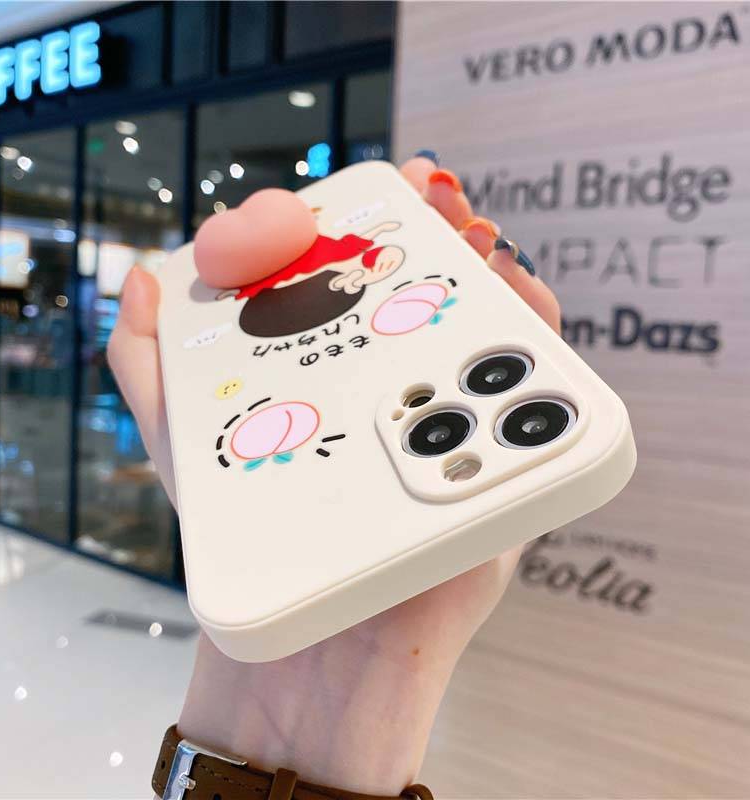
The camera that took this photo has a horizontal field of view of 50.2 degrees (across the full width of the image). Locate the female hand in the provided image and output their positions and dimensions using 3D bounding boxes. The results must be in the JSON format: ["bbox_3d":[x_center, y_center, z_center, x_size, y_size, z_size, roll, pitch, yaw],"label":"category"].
[{"bbox_3d":[-0.016,0.007,0.202,0.122,0.172,0.082,-1,-18,7],"label":"female hand"}]

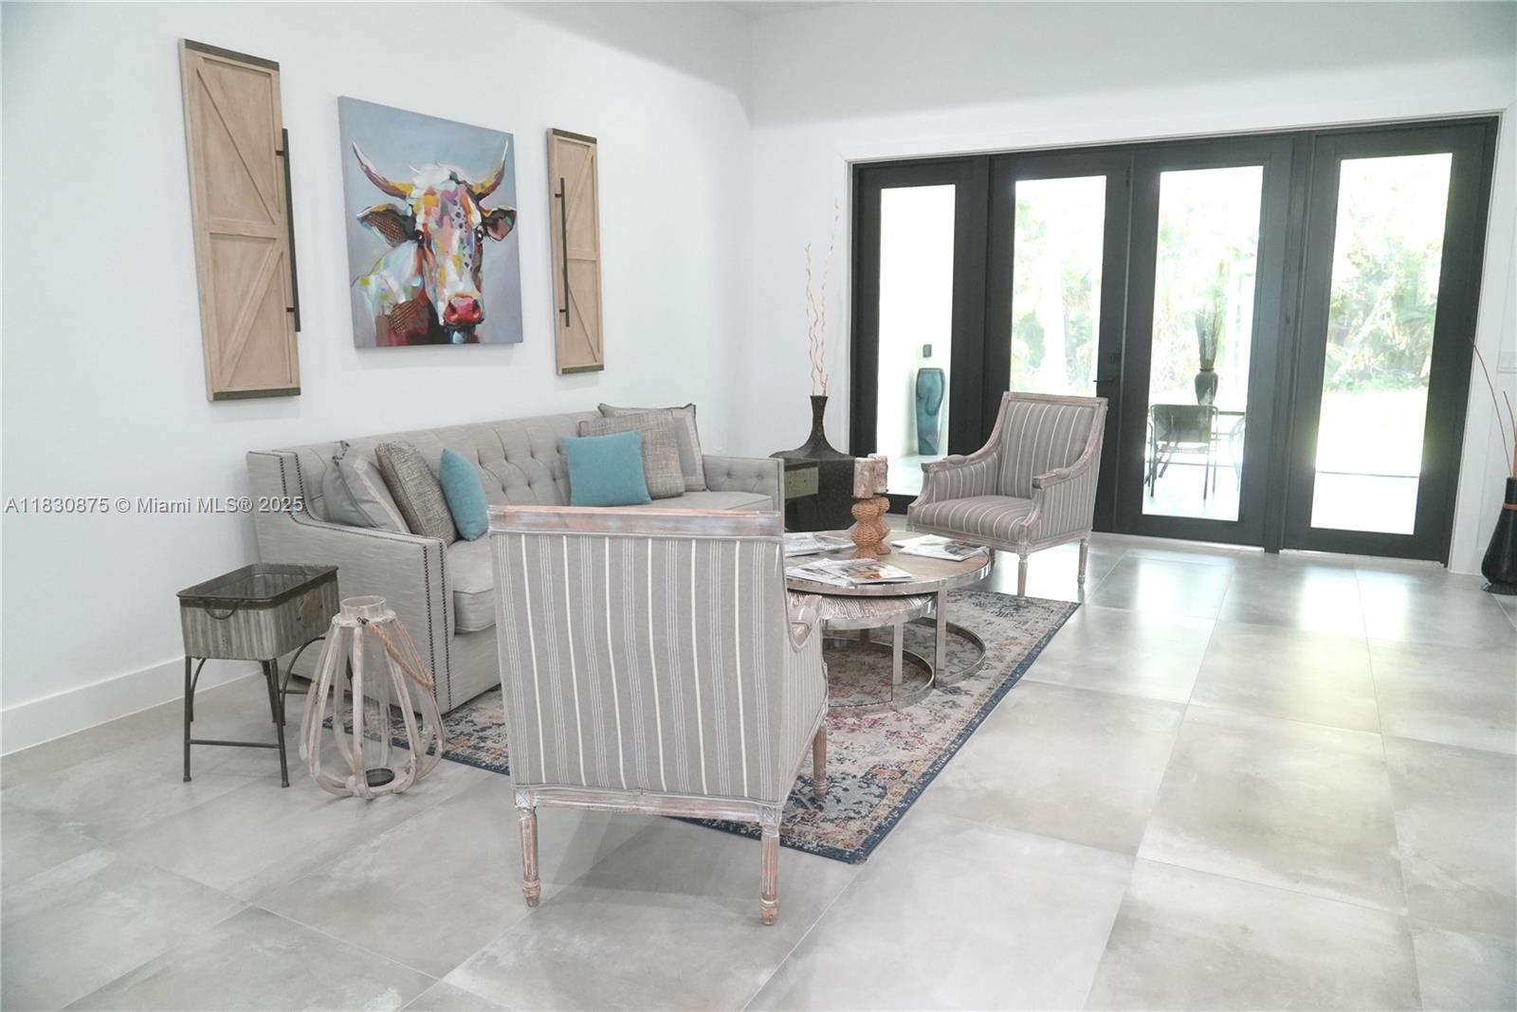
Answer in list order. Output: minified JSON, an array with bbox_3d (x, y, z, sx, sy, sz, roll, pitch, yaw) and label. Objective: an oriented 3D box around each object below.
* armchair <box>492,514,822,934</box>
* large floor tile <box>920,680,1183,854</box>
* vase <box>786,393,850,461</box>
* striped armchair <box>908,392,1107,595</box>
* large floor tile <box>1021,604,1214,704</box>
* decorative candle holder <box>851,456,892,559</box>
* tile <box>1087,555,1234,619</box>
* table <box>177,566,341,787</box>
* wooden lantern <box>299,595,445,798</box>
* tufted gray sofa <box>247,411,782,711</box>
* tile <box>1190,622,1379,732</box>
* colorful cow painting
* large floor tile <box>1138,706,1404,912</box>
[{"bbox_3d":[-0.217,0.421,2.544,0.740,0.965,0.737,1,10,8],"label":"armchair"},{"bbox_3d":[0.982,0.789,3.238,0.599,0.012,1.197,5,11,28],"label":"large floor tile"},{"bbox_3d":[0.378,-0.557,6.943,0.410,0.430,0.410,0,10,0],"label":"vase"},{"bbox_3d":[1.301,-0.062,5.274,0.737,0.965,0.740,-8,12,-38],"label":"striped armchair"},{"bbox_3d":[1.583,0.611,4.342,0.605,0.012,1.215,5,11,28],"label":"large floor tile"},{"bbox_3d":[0.473,0.000,4.214,0.130,0.410,0.243,6,12,33],"label":"decorative candle holder"},{"bbox_3d":[2.166,0.426,5.397,0.605,0.012,1.215,5,11,28],"label":"tile"},{"bbox_3d":[-1.548,0.514,3.213,0.320,0.570,0.440,1,10,5],"label":"table"},{"bbox_3d":[-1.161,0.561,3.014,0.405,0.570,0.405,5,11,28],"label":"wooden lantern"},{"bbox_3d":[-0.911,0.076,4.835,0.990,0.900,2.590,5,11,28],"label":"tufted gray sofa"},{"bbox_3d":[2.079,0.651,3.993,0.599,0.012,1.197,5,11,28],"label":"tile"},{"bbox_3d":[-1.476,-1.260,4.674,0.035,1.017,1.030,5,11,28],"label":"colorful cow painting"},{"bbox_3d":[1.509,0.834,2.957,0.599,0.012,1.197,5,11,28],"label":"large floor tile"}]

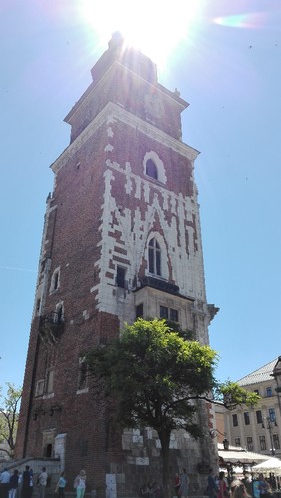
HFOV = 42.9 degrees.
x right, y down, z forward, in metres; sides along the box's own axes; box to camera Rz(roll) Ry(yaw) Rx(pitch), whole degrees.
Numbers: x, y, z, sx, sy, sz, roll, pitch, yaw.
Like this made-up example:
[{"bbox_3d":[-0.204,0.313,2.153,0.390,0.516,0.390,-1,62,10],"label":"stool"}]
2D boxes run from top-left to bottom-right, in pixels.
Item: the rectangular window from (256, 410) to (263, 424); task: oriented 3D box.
[{"bbox_3d":[22.118,31.093,66.224,0.250,2.200,1.150,21,-37,-31],"label":"rectangular window"}]

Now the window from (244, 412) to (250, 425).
[{"bbox_3d":[20.425,32.261,68.106,0.250,2.200,1.150,21,-37,-31],"label":"window"}]

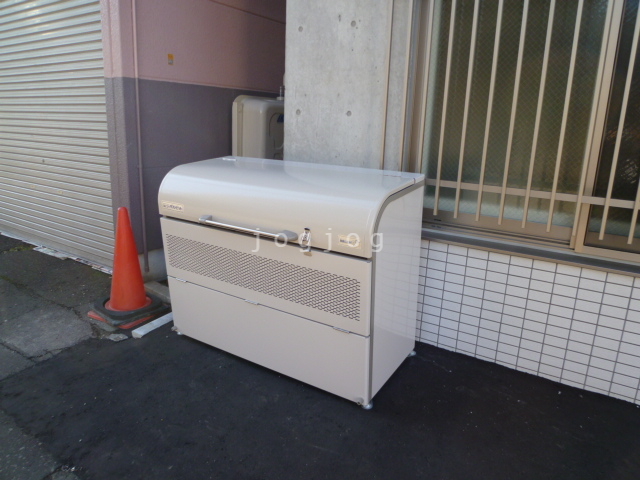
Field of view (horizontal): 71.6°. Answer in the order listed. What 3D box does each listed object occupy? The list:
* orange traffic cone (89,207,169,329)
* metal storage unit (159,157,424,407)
[{"bbox_3d":[-1.254,0.138,2.875,0.380,0.700,0.380,9,14,29],"label":"orange traffic cone"},{"bbox_3d":[-0.177,0.122,2.307,1.250,0.955,0.540,10,20,32],"label":"metal storage unit"}]

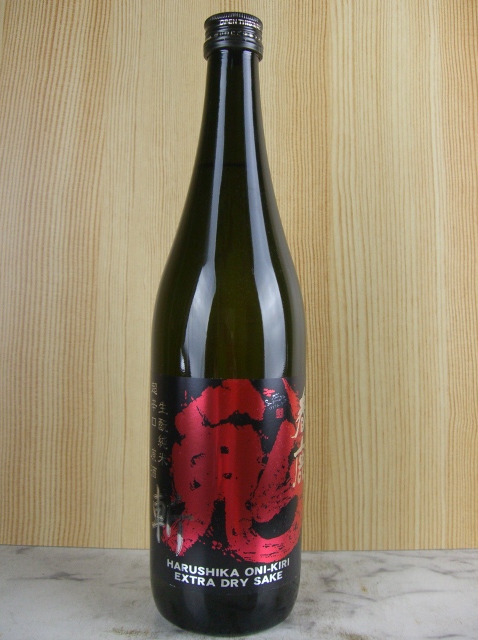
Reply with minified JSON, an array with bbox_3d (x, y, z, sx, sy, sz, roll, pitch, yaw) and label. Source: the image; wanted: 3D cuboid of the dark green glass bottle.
[{"bbox_3d":[-0.005,-0.001,0.352,0.077,0.294,0.077,1,0,0],"label":"dark green glass bottle"}]

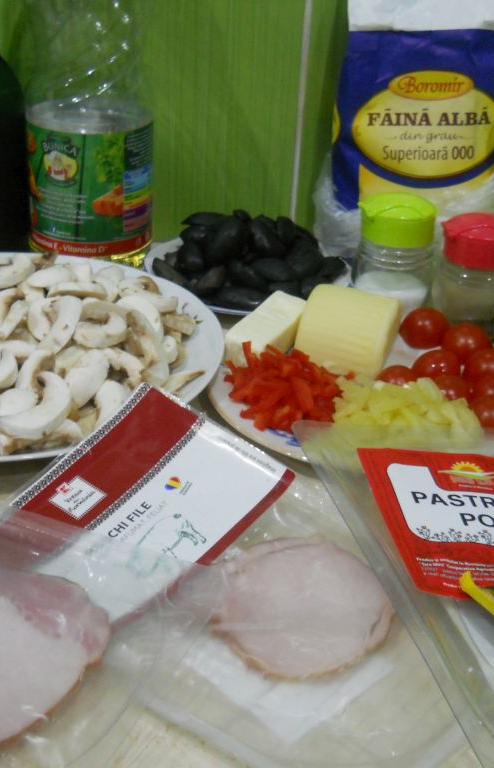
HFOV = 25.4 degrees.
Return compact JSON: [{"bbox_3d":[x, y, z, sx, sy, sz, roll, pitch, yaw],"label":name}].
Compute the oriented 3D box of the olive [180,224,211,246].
[{"bbox_3d":[-0.032,-0.091,0.672,0.025,0.016,0.017,4,30,2],"label":"olive"}]

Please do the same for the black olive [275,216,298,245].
[{"bbox_3d":[0.025,-0.098,0.703,0.015,0.015,0.026,-4,30,-13],"label":"black olive"}]

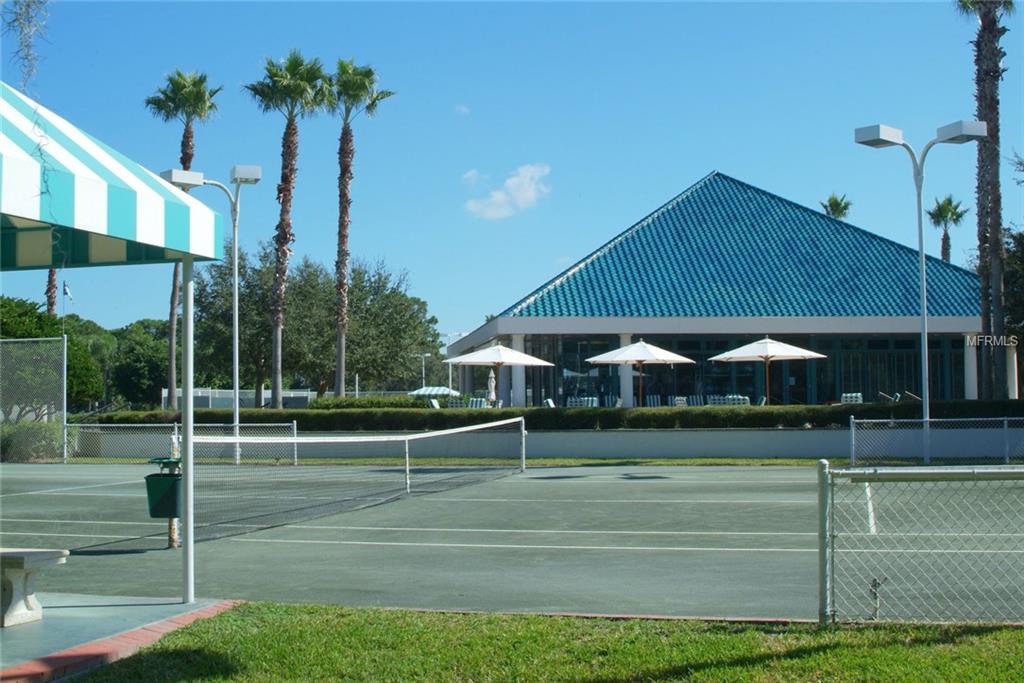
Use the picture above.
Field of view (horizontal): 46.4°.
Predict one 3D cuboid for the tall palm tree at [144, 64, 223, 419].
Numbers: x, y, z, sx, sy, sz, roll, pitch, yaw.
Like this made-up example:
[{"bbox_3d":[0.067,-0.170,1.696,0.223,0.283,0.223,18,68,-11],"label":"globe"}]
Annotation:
[{"bbox_3d":[-13.160,-3.753,47.792,3.101,14.378,3.101,0,-3,-15],"label":"tall palm tree"}]

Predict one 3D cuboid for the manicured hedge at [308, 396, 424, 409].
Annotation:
[{"bbox_3d":[-4.738,2.328,38.934,3.976,1.038,1.000,-2,-3,15],"label":"manicured hedge"}]

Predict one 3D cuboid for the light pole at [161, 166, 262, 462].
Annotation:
[{"bbox_3d":[-6.840,-0.567,28.502,2.650,7.050,1.400,-2,-3,15],"label":"light pole"}]

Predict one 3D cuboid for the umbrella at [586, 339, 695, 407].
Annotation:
[{"bbox_3d":[3.743,1.204,34.584,3.200,2.587,3.200,-1,-3,6],"label":"umbrella"}]

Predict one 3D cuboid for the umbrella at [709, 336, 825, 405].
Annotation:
[{"bbox_3d":[7.121,1.114,33.285,3.250,2.538,3.250,-1,-3,12],"label":"umbrella"}]

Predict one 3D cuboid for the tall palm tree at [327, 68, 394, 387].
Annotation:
[{"bbox_3d":[-5.855,-3.911,46.794,2.608,14.399,2.608,0,-3,-7],"label":"tall palm tree"}]

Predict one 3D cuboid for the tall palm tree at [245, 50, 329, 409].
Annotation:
[{"bbox_3d":[-8.515,-3.951,45.296,3.164,14.379,3.164,0,-3,-11],"label":"tall palm tree"}]

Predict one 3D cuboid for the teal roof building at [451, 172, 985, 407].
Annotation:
[{"bbox_3d":[8.548,-1.904,49.822,20.770,10.367,19.655,0,-3,-8],"label":"teal roof building"}]

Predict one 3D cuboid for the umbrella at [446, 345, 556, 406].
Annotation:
[{"bbox_3d":[-0.380,1.307,34.982,3.250,2.529,3.250,-1,-3,-1],"label":"umbrella"}]

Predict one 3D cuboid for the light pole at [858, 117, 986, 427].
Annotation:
[{"bbox_3d":[8.273,-0.976,24.107,2.650,7.000,1.400,-2,-3,15],"label":"light pole"}]

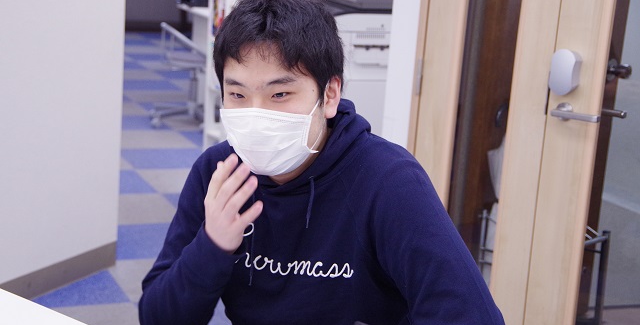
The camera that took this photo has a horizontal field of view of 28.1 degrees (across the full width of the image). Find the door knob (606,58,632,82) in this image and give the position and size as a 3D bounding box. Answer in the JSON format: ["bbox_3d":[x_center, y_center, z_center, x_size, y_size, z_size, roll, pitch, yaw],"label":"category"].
[{"bbox_3d":[1.010,-0.310,4.300,0.064,0.073,0.073,11,14,29],"label":"door knob"}]

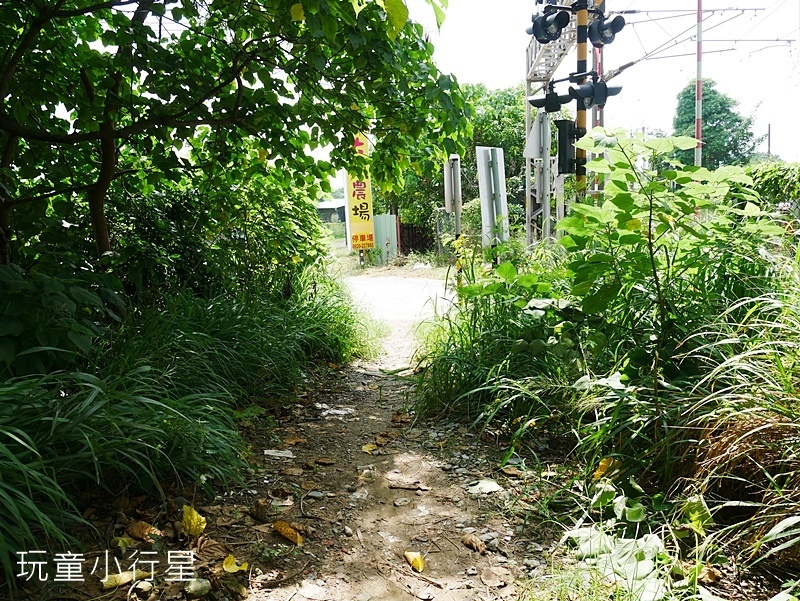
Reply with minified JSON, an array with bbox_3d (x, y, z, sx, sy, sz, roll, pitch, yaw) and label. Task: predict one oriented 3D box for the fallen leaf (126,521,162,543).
[{"bbox_3d":[-1.206,1.091,3.058,0.150,0.040,0.090,-5,7,-30],"label":"fallen leaf"}]

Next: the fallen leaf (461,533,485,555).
[{"bbox_3d":[0.328,1.084,2.891,0.109,0.046,0.056,3,8,40],"label":"fallen leaf"}]

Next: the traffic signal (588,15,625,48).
[{"bbox_3d":[2.548,-3.316,8.000,0.297,0.313,0.376,-5,7,-28],"label":"traffic signal"}]

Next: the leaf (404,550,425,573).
[{"bbox_3d":[0.061,1.110,2.756,0.054,0.043,0.092,-6,7,-35],"label":"leaf"}]

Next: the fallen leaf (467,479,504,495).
[{"bbox_3d":[0.466,1.013,3.526,0.185,0.030,0.130,0,6,10],"label":"fallen leaf"}]

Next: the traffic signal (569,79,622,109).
[{"bbox_3d":[2.411,-2.551,8.000,0.592,0.321,0.300,-3,6,-12],"label":"traffic signal"}]

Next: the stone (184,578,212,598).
[{"bbox_3d":[-0.789,1.128,2.536,0.100,0.058,0.082,-1,6,5],"label":"stone"}]

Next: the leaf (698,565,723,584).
[{"bbox_3d":[1.240,1.094,2.585,0.090,0.035,0.075,1,6,20],"label":"leaf"}]

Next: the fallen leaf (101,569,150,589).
[{"bbox_3d":[-1.144,1.159,2.704,0.186,0.029,0.068,-4,6,-20],"label":"fallen leaf"}]

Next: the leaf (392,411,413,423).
[{"bbox_3d":[0.019,0.865,4.826,0.142,0.044,0.106,-1,6,5],"label":"leaf"}]

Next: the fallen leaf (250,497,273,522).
[{"bbox_3d":[-0.696,1.055,3.253,0.085,0.050,0.085,0,6,10],"label":"fallen leaf"}]

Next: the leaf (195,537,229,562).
[{"bbox_3d":[-0.835,1.103,2.869,0.140,0.040,0.110,-5,7,-30],"label":"leaf"}]

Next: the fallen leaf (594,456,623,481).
[{"bbox_3d":[1.154,0.933,3.603,0.140,0.089,0.094,-5,7,-30],"label":"fallen leaf"}]

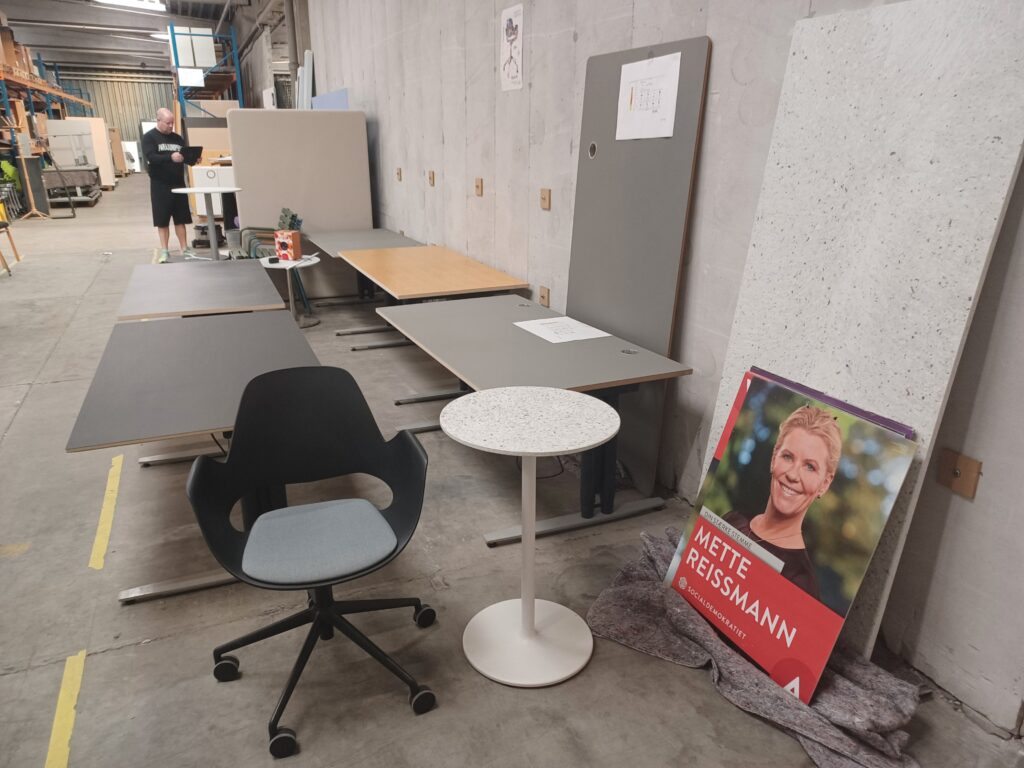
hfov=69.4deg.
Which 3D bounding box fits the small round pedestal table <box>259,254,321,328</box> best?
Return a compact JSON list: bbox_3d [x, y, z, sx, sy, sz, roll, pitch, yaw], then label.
[{"bbox_3d":[-1.793,-0.757,6.095,0.500,0.514,0.500,-6,20,-17],"label":"small round pedestal table"}]

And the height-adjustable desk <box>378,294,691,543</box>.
[{"bbox_3d":[-0.011,0.087,3.408,0.800,0.650,1.580,-9,21,-23],"label":"height-adjustable desk"}]

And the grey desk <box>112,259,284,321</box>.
[{"bbox_3d":[-1.888,-0.295,4.607,0.800,0.677,1.600,-8,20,-21],"label":"grey desk"}]

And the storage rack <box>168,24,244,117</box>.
[{"bbox_3d":[-5.857,-5.061,14.459,1.070,3.250,2.800,-8,21,-22],"label":"storage rack"}]

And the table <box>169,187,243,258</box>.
[{"bbox_3d":[-3.688,-1.950,9.089,0.850,0.840,0.850,-8,20,-20],"label":"table"}]

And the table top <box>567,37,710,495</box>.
[{"bbox_3d":[0.487,-0.502,3.308,0.026,1.838,0.858,-5,19,-25],"label":"table top"}]

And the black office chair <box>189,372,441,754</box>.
[{"bbox_3d":[-0.532,0.444,2.062,0.670,0.855,0.660,-6,20,-17],"label":"black office chair"}]

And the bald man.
[{"bbox_3d":[-4.261,-2.442,9.096,0.460,1.770,0.560,12,23,32],"label":"bald man"}]

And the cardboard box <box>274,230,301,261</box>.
[{"bbox_3d":[-1.826,-1.143,6.083,0.155,0.225,0.140,6,20,18],"label":"cardboard box"}]

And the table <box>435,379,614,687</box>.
[{"bbox_3d":[0.051,0.448,2.189,0.500,0.759,0.500,0,19,1],"label":"table"}]

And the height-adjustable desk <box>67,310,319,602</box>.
[{"bbox_3d":[-1.202,0.215,3.047,0.800,0.652,1.580,-8,20,-21],"label":"height-adjustable desk"}]

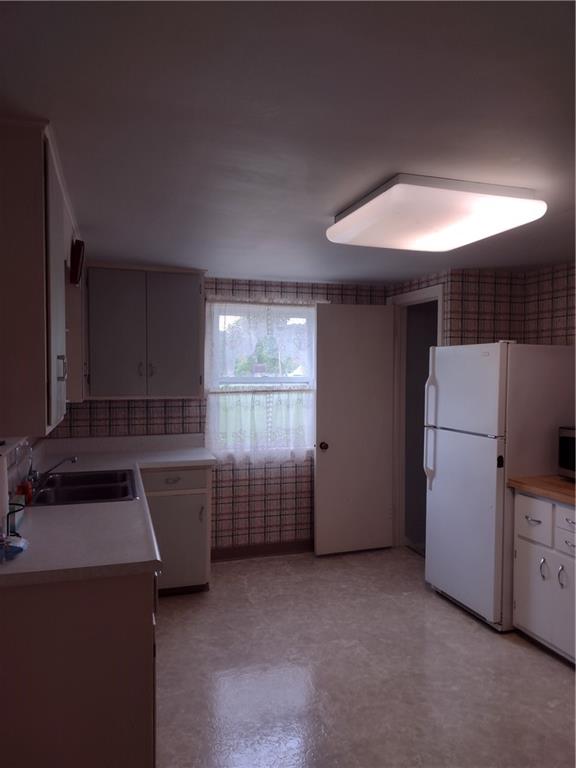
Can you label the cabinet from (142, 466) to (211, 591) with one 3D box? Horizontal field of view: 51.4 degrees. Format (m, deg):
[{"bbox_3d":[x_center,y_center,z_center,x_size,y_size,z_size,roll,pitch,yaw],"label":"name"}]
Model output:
[{"bbox_3d":[-0.832,0.975,4.246,0.490,0.870,0.635,0,2,-16],"label":"cabinet"}]

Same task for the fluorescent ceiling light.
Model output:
[{"bbox_3d":[0.589,-0.702,2.515,0.660,0.115,0.710,0,2,-16],"label":"fluorescent ceiling light"}]

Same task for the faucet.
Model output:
[{"bbox_3d":[-1.207,0.462,3.081,0.230,0.135,0.200,0,2,-16],"label":"faucet"}]

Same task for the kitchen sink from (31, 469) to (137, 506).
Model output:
[{"bbox_3d":[-1.070,0.615,3.109,0.528,0.180,0.840,0,2,-16],"label":"kitchen sink"}]

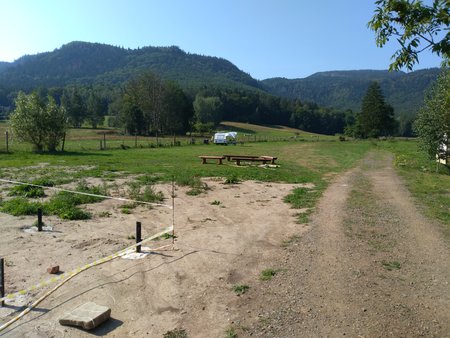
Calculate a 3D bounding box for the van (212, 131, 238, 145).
[{"bbox_3d":[-0.036,-5.501,61.000,3.900,2.350,4.300,0,5,0],"label":"van"}]

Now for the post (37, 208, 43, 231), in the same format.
[{"bbox_3d":[-3.060,0.840,5.600,0.062,0.375,0.062,0,5,0],"label":"post"}]

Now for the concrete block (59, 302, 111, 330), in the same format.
[{"bbox_3d":[-1.165,1.238,2.834,0.255,0.073,0.330,3,6,26],"label":"concrete block"}]

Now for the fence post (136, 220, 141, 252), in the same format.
[{"bbox_3d":[-1.157,0.914,4.540,0.061,0.430,0.061,0,5,0],"label":"fence post"}]

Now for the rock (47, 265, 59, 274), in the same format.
[{"bbox_3d":[-1.959,1.150,3.877,0.100,0.080,0.120,0,5,-9],"label":"rock"}]

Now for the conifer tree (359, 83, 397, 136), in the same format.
[{"bbox_3d":[54.110,-20.934,120.000,12.000,19.800,12.000,0,5,0],"label":"conifer tree"}]

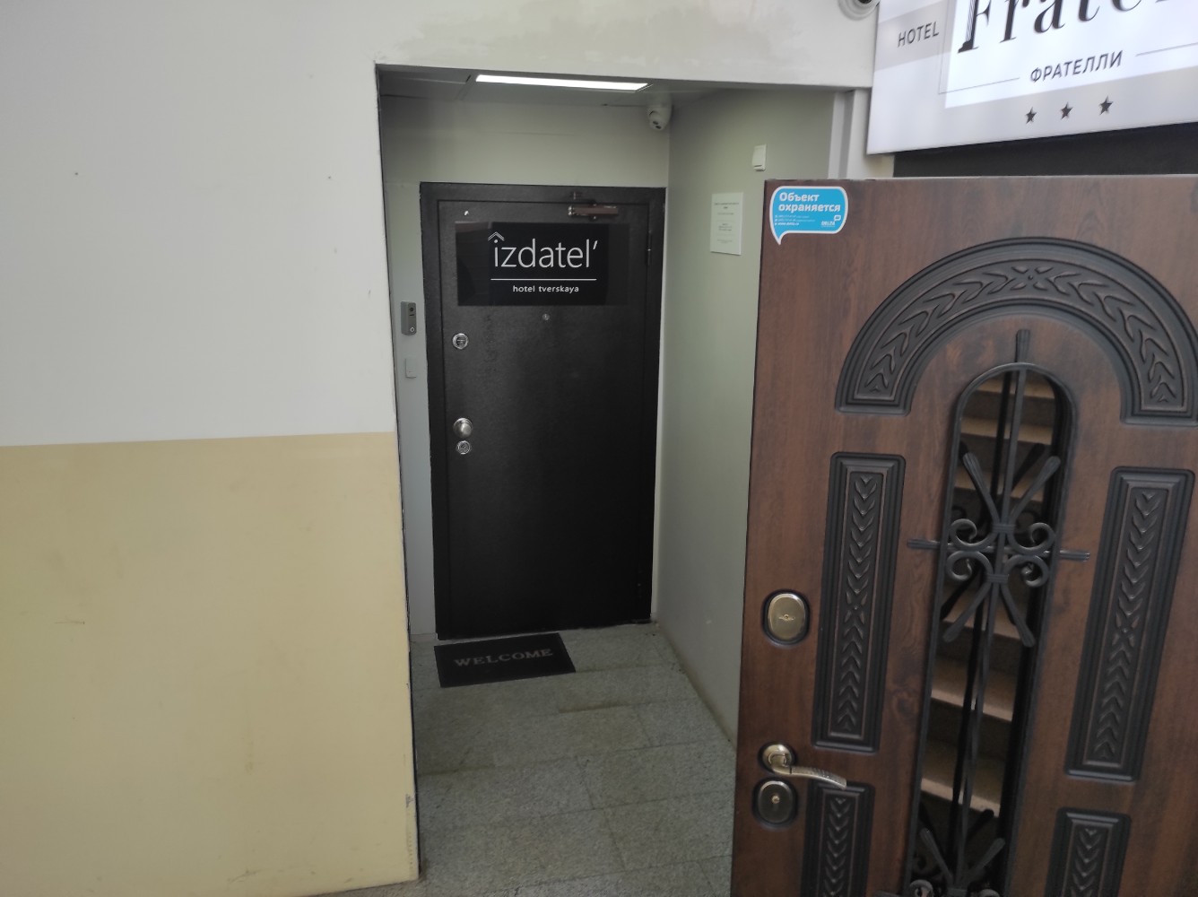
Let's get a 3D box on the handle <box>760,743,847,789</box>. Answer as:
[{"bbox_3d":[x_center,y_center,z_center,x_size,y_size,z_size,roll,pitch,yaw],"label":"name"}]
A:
[{"bbox_3d":[0.371,0.581,1.565,0.146,0.055,0.058,3,16,11],"label":"handle"}]

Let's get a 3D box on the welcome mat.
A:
[{"bbox_3d":[-0.441,0.970,3.999,0.600,0.010,0.400,-3,15,-13],"label":"welcome mat"}]

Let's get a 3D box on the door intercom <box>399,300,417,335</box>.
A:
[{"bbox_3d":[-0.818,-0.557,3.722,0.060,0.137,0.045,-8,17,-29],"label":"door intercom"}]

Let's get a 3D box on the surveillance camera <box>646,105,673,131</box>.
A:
[{"bbox_3d":[0.261,-1.419,3.717,0.110,0.100,0.110,1,14,1],"label":"surveillance camera"}]

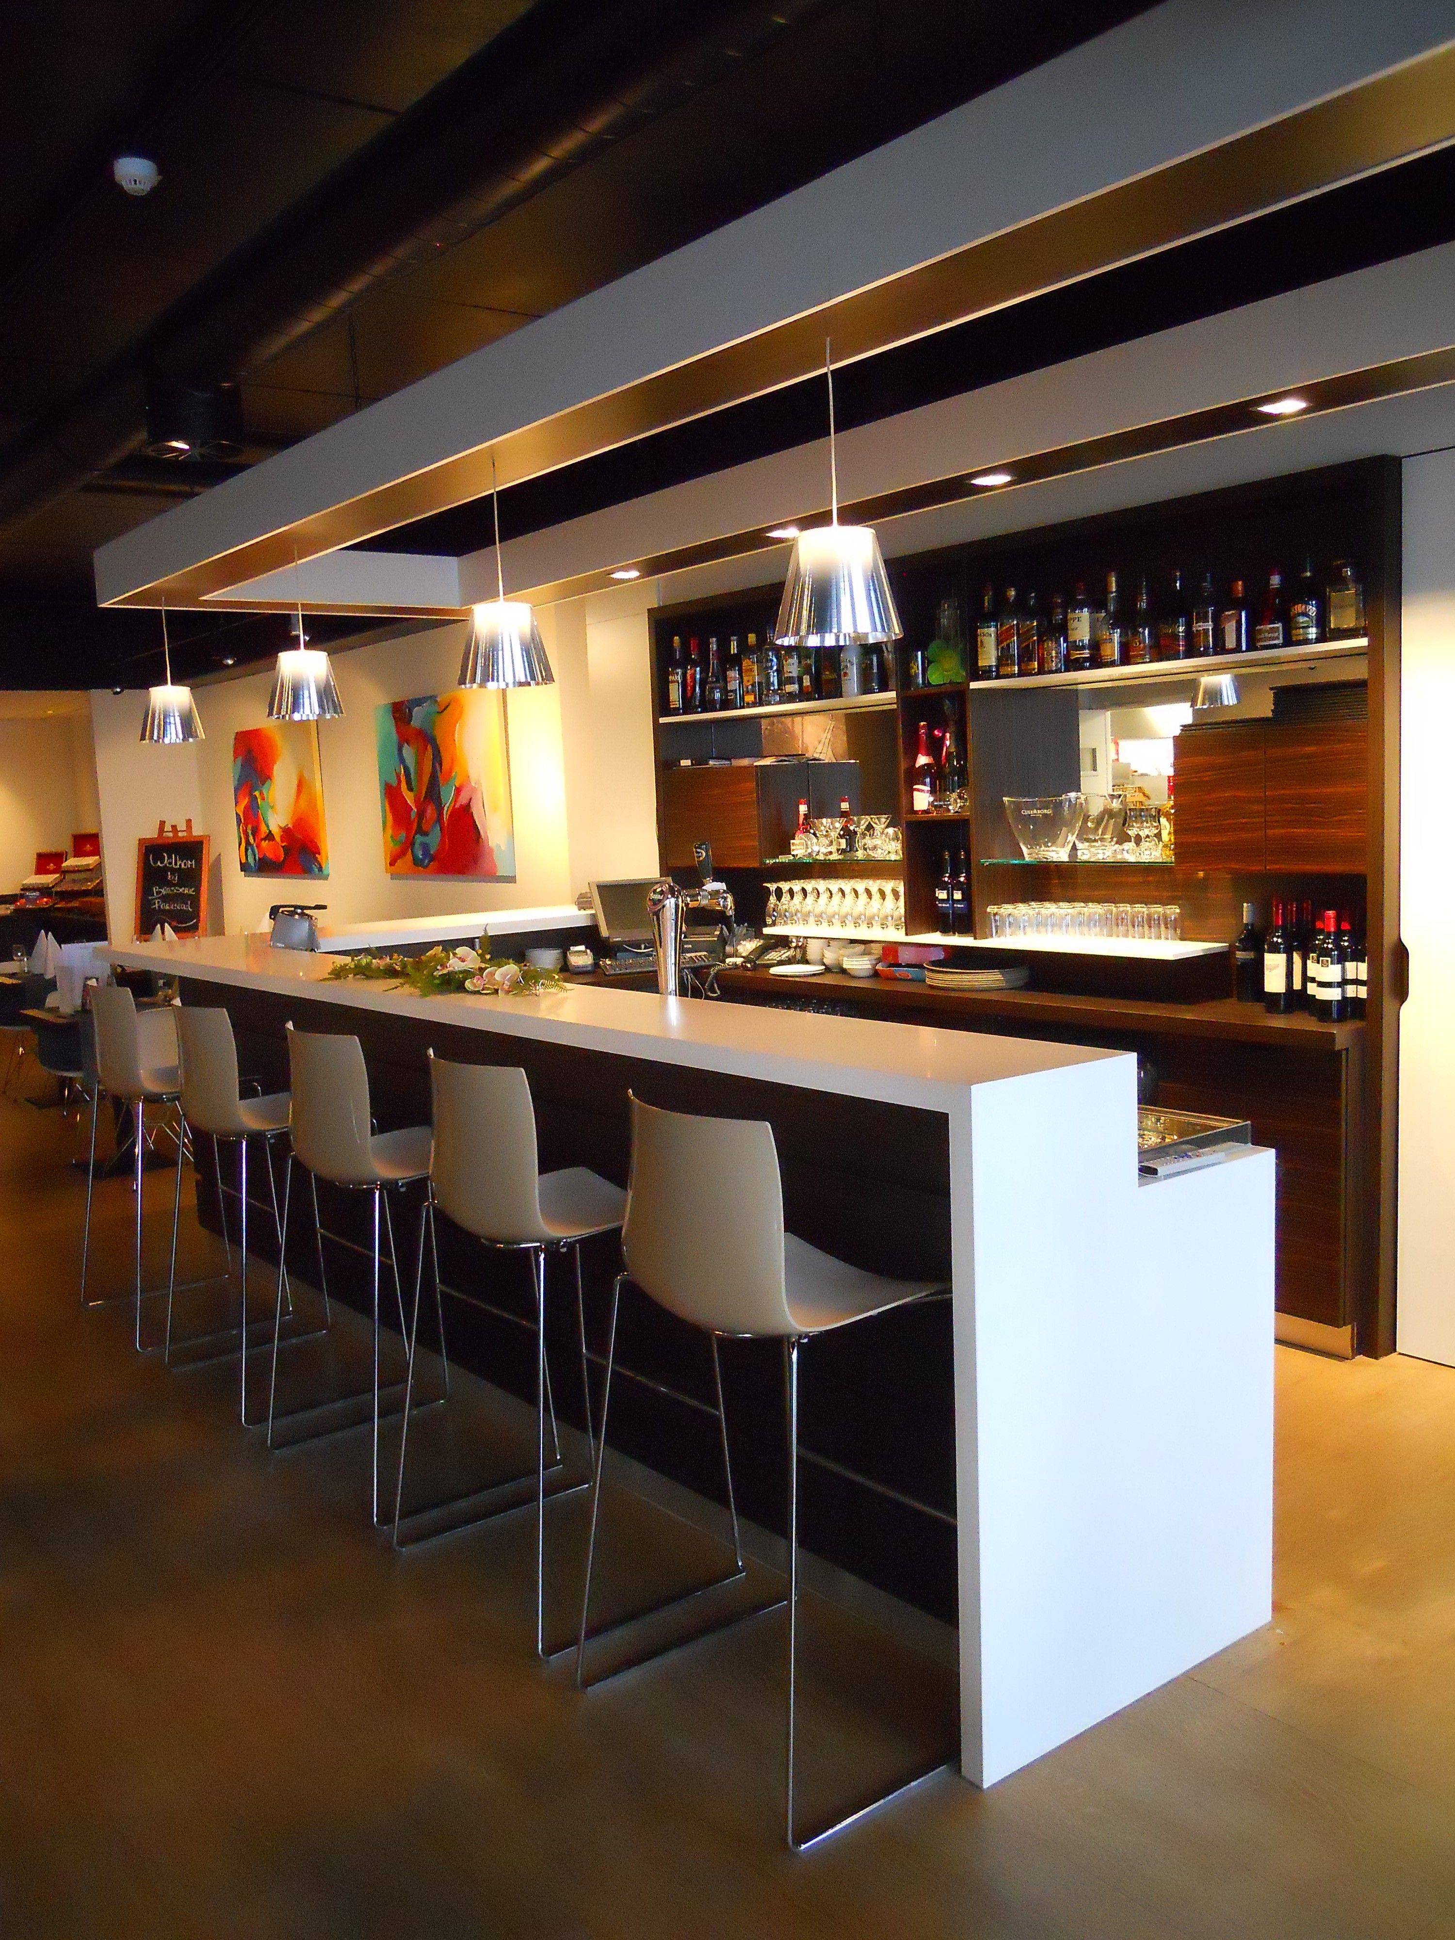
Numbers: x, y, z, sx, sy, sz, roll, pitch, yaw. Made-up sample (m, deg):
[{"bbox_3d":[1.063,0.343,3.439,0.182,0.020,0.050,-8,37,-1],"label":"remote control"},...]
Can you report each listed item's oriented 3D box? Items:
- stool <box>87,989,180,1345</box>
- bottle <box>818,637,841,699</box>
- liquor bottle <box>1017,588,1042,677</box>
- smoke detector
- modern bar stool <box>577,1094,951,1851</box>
[{"bbox_3d":[-1.742,0.556,4.999,0.515,1.071,0.576,-7,7,-37],"label":"stool"},{"bbox_3d":[0.382,-1.144,5.819,0.081,0.293,0.081,-2,6,0],"label":"bottle"},{"bbox_3d":[0.997,-1.107,5.166,0.078,0.283,0.078,3,7,40],"label":"liquor bottle"},{"bbox_3d":[-1.428,-1.913,3.798,0.106,0.057,0.106,-6,7,-38],"label":"smoke detector"},{"bbox_3d":[0.098,0.756,2.717,0.527,1.093,0.613,-6,7,-38],"label":"modern bar stool"}]

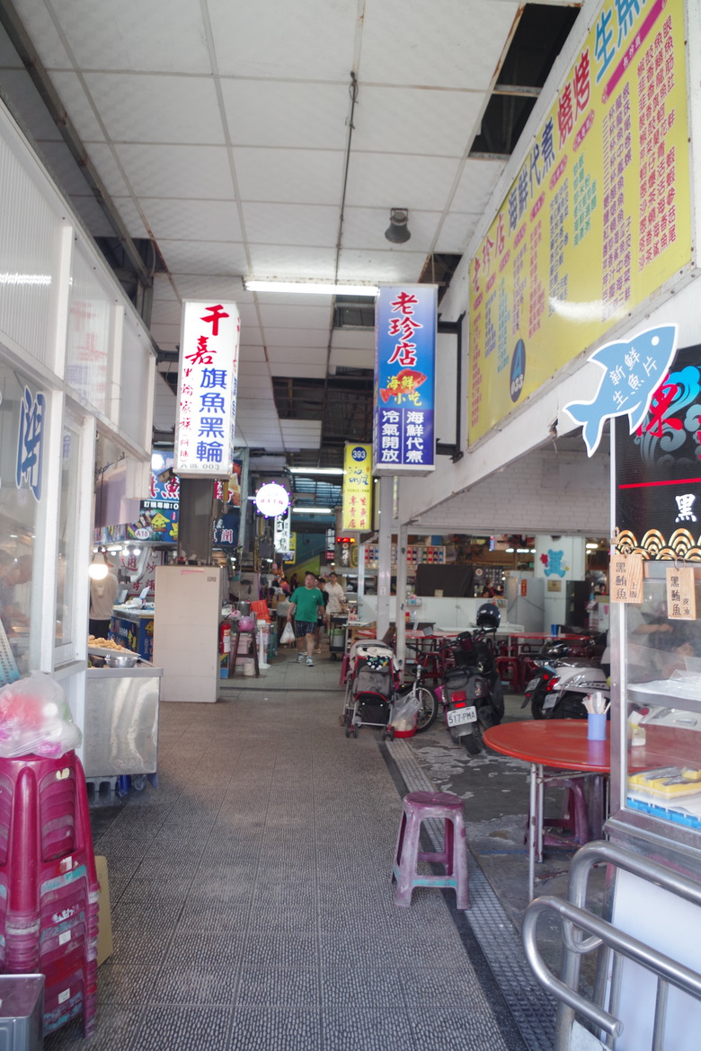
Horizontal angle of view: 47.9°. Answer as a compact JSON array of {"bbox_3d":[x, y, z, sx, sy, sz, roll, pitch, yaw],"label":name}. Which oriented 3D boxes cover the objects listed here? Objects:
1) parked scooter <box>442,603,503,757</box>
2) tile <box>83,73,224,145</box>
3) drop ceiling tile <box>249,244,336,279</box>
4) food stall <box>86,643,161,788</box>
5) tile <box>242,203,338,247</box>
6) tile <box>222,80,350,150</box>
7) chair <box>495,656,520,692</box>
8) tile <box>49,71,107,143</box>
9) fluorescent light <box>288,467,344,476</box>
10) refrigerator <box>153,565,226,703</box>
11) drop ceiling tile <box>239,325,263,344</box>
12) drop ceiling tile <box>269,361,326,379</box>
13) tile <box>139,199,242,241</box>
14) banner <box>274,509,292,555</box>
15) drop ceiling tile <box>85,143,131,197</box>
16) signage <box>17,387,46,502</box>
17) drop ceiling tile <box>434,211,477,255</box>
[{"bbox_3d":[1.227,1.473,7.603,0.660,1.200,1.780,0,-4,16],"label":"parked scooter"},{"bbox_3d":[-0.902,-1.965,3.727,0.605,0.020,0.590,1,-4,-3],"label":"tile"},{"bbox_3d":[-0.391,-1.833,5.463,0.593,0.020,0.569,1,-4,-3],"label":"drop ceiling tile"},{"bbox_3d":[-1.831,1.441,6.079,0.660,0.880,1.100,2,-4,-15],"label":"food stall"},{"bbox_3d":[-0.361,-1.877,4.916,0.605,0.020,0.590,1,-4,-3],"label":"tile"},{"bbox_3d":[-0.295,-1.944,3.746,0.593,0.020,0.569,1,-4,-3],"label":"tile"},{"bbox_3d":[2.200,2.055,10.978,0.330,0.460,0.330,1,-4,-3],"label":"chair"},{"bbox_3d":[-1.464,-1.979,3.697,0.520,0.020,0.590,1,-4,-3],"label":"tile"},{"bbox_3d":[-0.622,-1.055,15.589,1.240,0.110,0.130,1,-4,-3],"label":"fluorescent light"},{"bbox_3d":[-1.990,1.329,9.747,0.765,1.612,0.570,1,-4,-3],"label":"refrigerator"},{"bbox_3d":[-1.092,-1.743,7.196,0.605,0.020,0.590,1,-4,-3],"label":"drop ceiling tile"},{"bbox_3d":[-0.550,-1.649,8.325,0.593,0.020,0.569,1,-4,-3],"label":"drop ceiling tile"},{"bbox_3d":[-0.977,-1.913,4.928,0.605,0.020,0.585,2,-4,-3],"label":"tile"},{"bbox_3d":[-1.750,0.145,20.374,0.400,1.200,0.220,2,-4,-3],"label":"banner"},{"bbox_3d":[-1.531,-1.931,4.253,0.593,0.020,0.569,1,-4,-3],"label":"drop ceiling tile"},{"bbox_3d":[-1.278,-0.323,3.159,0.020,0.436,0.324,1,-4,-3],"label":"signage"},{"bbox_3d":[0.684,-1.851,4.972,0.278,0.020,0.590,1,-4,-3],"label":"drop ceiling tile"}]

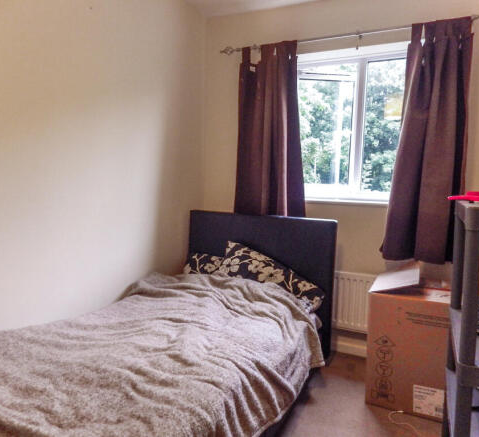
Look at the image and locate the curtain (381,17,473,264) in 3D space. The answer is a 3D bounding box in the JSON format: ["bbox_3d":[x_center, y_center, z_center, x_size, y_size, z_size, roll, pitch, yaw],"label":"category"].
[{"bbox_3d":[1.031,-0.405,2.073,0.388,1.310,0.130,3,5,23],"label":"curtain"}]

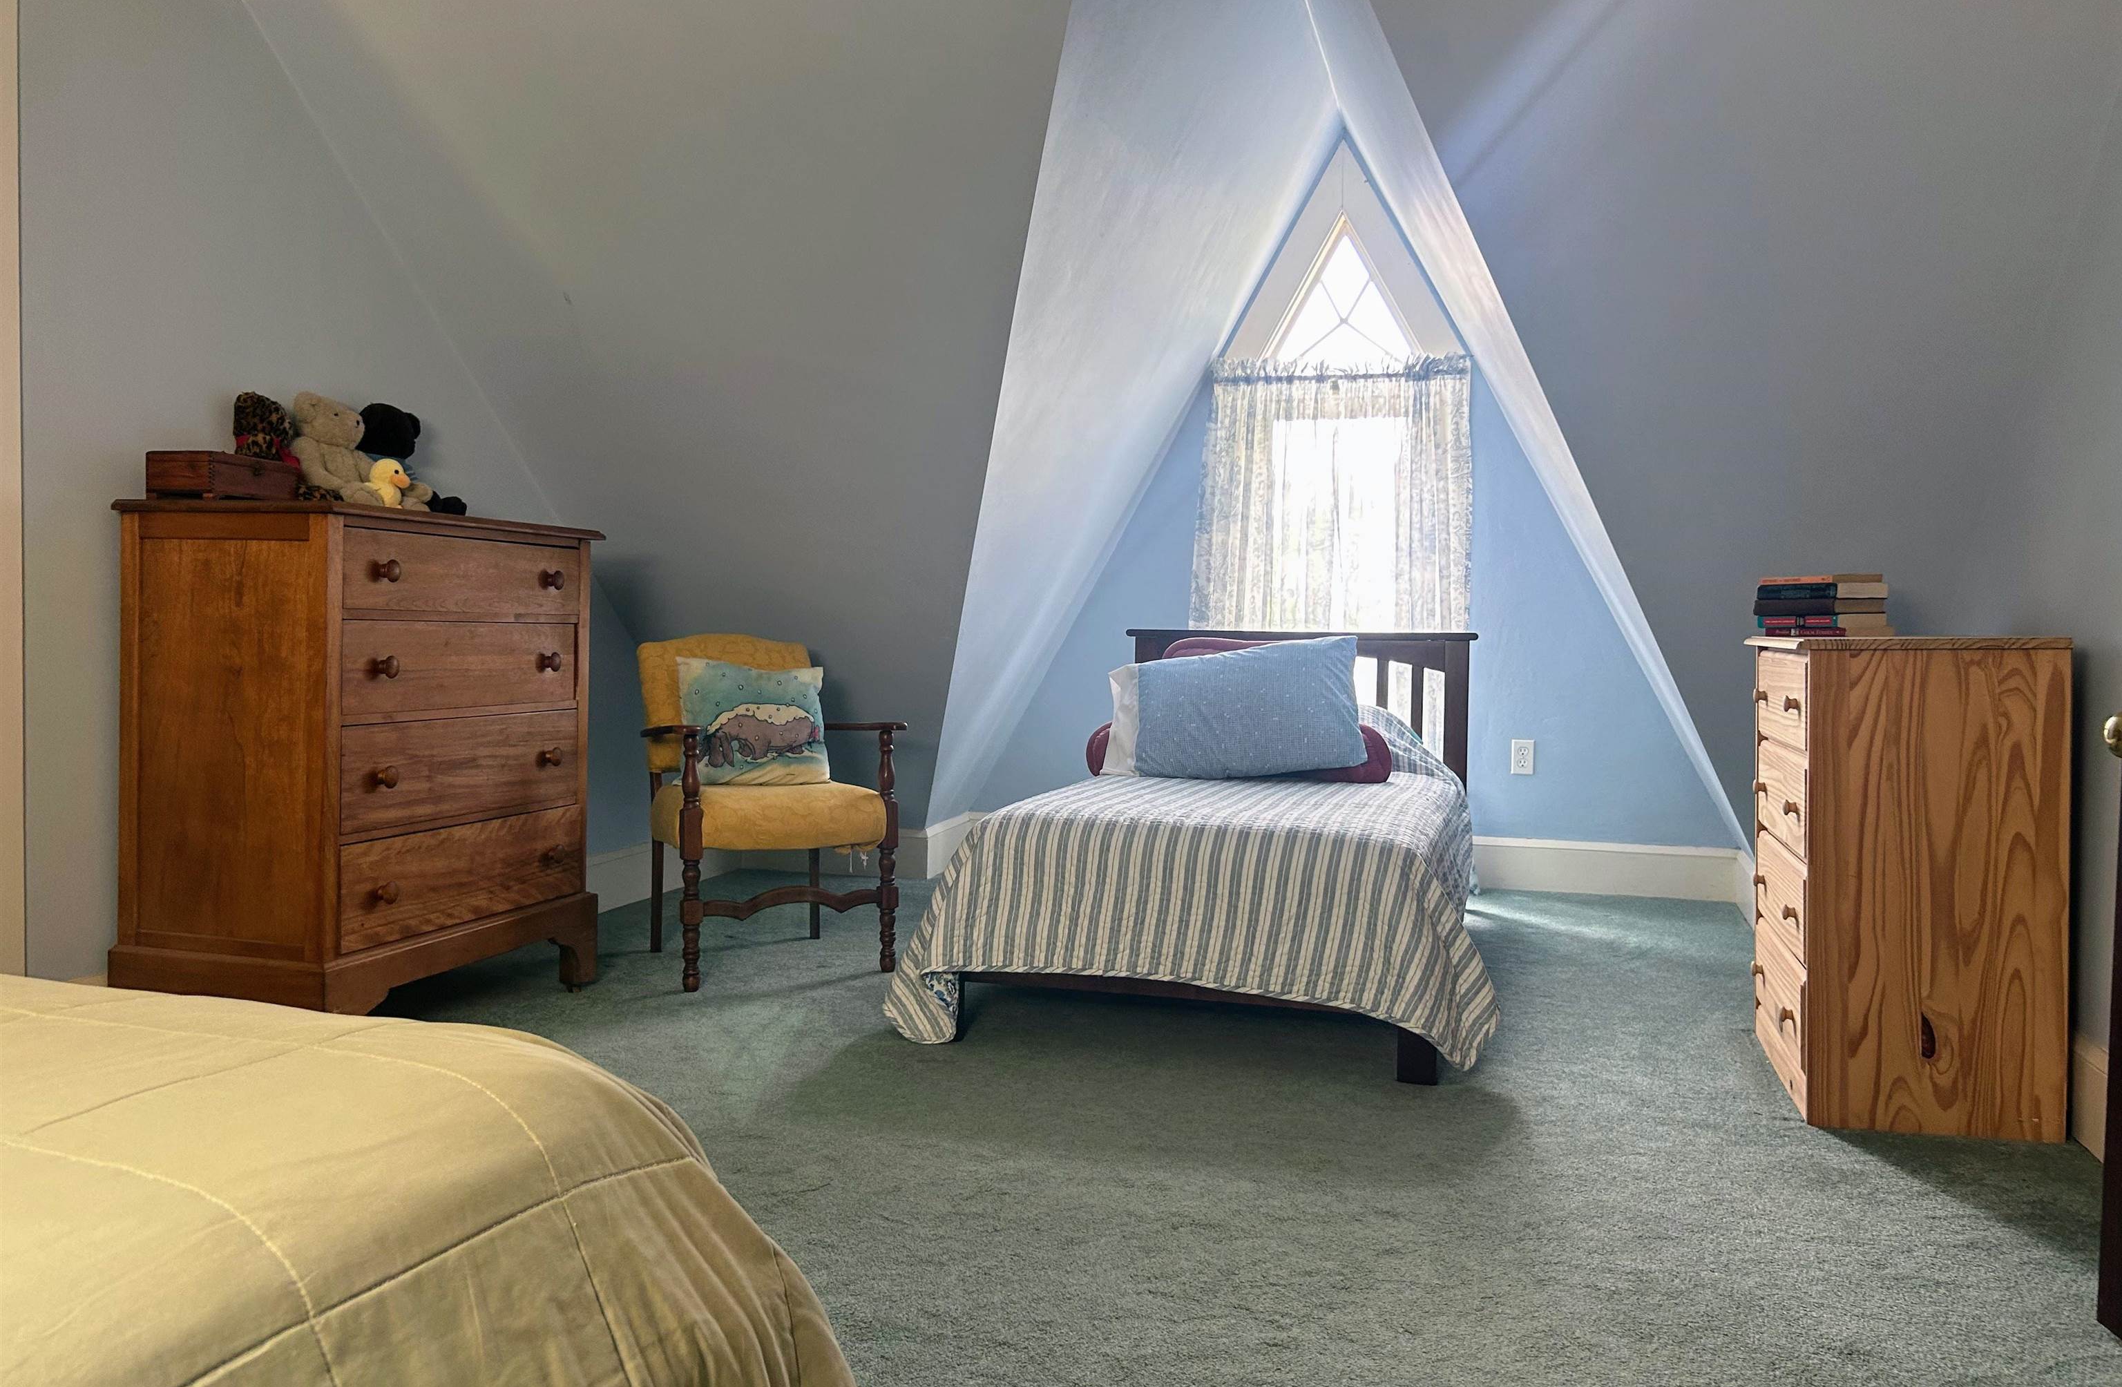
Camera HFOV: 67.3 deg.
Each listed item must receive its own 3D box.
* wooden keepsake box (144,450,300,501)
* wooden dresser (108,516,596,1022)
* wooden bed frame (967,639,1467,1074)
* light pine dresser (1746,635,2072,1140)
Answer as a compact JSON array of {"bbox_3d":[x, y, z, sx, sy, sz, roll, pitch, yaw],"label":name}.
[{"bbox_3d":[-1.708,-0.423,3.260,0.140,0.092,0.295,1,1,5],"label":"wooden keepsake box"},{"bbox_3d":[-1.473,0.164,3.461,0.561,1.092,0.863,1,2,19],"label":"wooden dresser"},{"bbox_3d":[0.488,0.269,4.115,1.090,0.870,1.960,1,1,16],"label":"wooden bed frame"},{"bbox_3d":[1.574,0.324,3.036,0.427,0.852,0.627,1,1,16],"label":"light pine dresser"}]

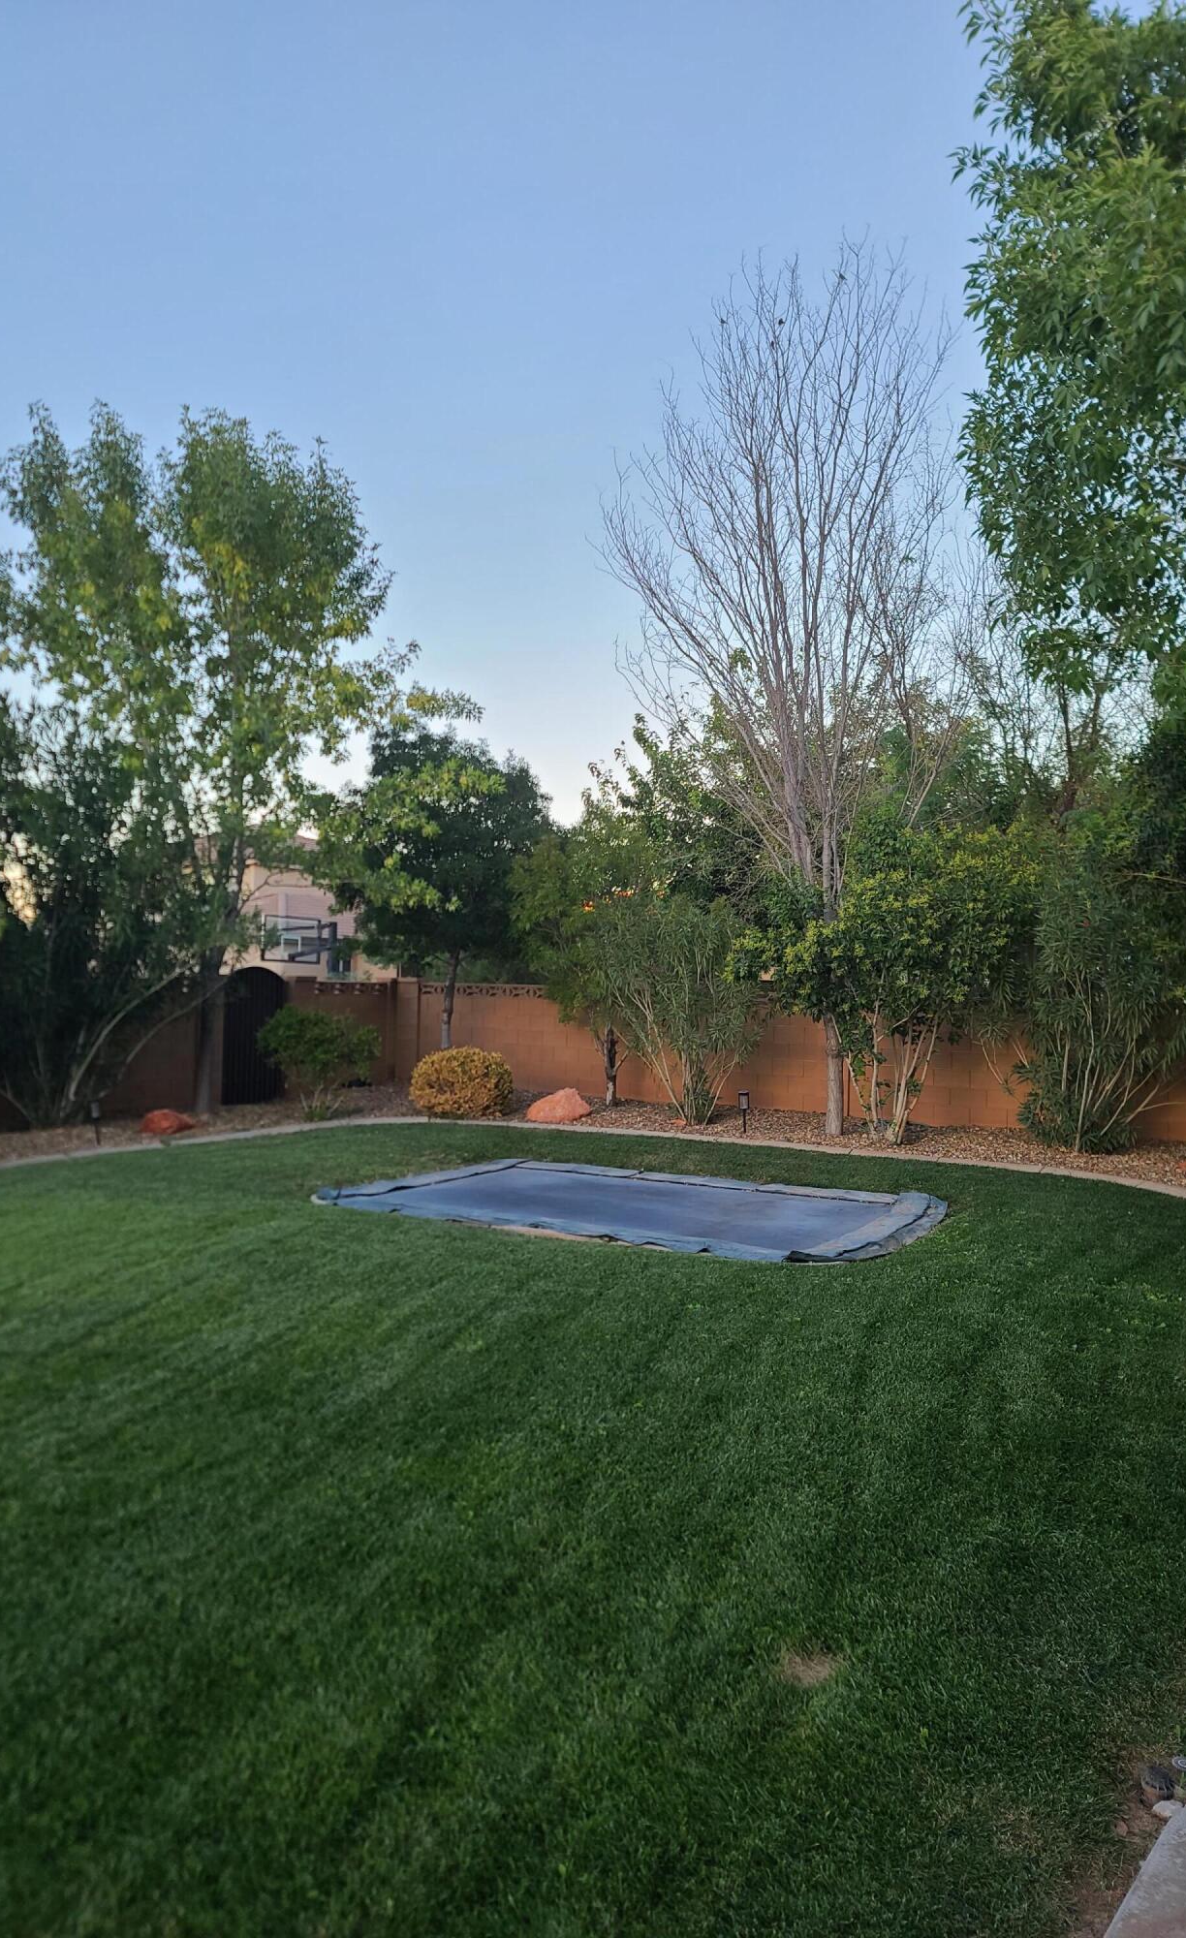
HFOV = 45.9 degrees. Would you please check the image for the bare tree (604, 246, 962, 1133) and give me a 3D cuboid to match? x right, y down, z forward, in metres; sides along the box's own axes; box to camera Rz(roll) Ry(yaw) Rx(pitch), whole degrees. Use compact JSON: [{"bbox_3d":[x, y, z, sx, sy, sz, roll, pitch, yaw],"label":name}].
[{"bbox_3d":[1.941,-2.854,14.300,3.650,9.100,3.400,0,0,0],"label":"bare tree"}]

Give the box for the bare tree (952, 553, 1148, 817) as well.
[{"bbox_3d":[5.910,-1.840,18.000,3.000,7.200,2.900,0,0,0],"label":"bare tree"}]

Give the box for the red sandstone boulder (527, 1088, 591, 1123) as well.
[{"bbox_3d":[-0.371,1.501,15.250,0.700,0.400,0.500,0,0,0],"label":"red sandstone boulder"}]

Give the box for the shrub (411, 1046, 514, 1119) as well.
[{"bbox_3d":[-1.496,1.290,15.800,1.160,0.820,1.100,0,0,0],"label":"shrub"}]

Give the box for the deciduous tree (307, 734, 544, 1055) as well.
[{"bbox_3d":[-2.015,-0.730,18.000,2.900,4.800,2.800,0,0,0],"label":"deciduous tree"}]

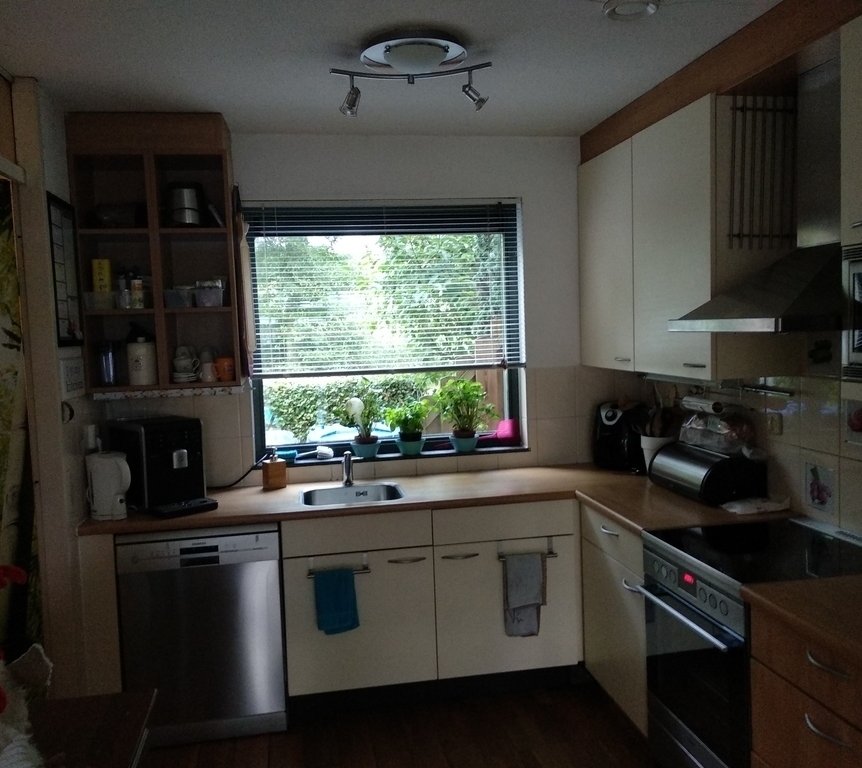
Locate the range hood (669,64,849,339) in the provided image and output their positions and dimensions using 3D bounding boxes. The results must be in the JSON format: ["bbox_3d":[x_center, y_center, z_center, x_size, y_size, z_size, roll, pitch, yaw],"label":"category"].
[{"bbox_3d":[1.080,-0.549,2.272,0.506,0.770,0.588,-3,5,-10],"label":"range hood"}]

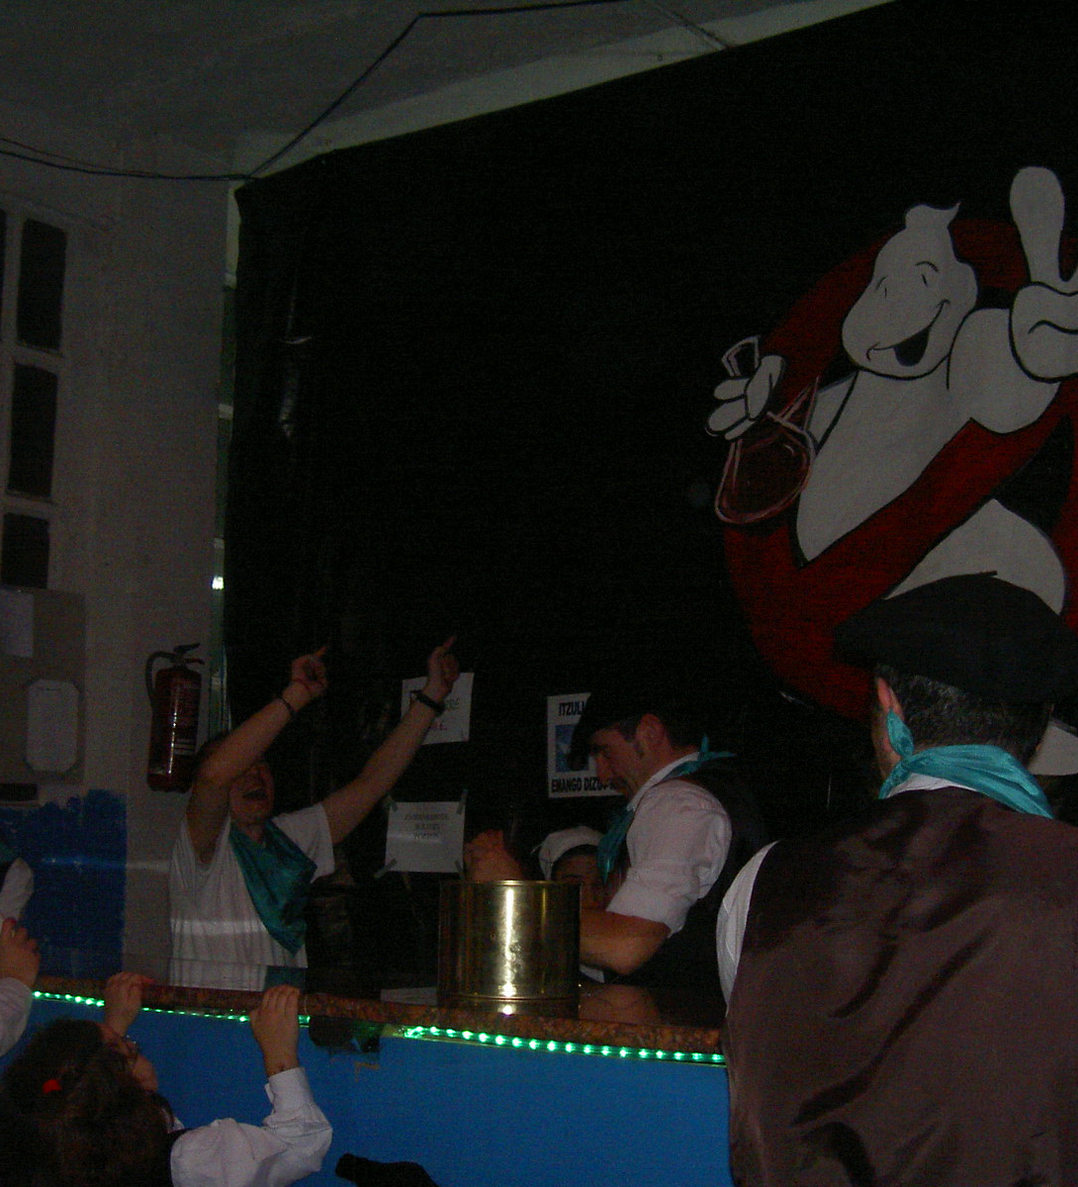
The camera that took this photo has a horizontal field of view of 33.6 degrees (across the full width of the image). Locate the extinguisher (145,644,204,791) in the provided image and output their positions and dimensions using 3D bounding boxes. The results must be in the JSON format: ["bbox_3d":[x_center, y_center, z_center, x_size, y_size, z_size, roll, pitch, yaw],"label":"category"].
[{"bbox_3d":[-1.205,0.415,5.930,0.190,0.500,0.170,3,-8,-12],"label":"extinguisher"}]

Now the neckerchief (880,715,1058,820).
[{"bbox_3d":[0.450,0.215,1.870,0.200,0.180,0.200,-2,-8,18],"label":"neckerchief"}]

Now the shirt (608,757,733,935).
[{"bbox_3d":[0.285,0.610,3.600,0.340,0.580,0.470,2,-8,-7],"label":"shirt"}]

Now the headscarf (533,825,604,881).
[{"bbox_3d":[0.107,0.610,4.120,0.200,0.170,0.200,2,-8,-9],"label":"headscarf"}]

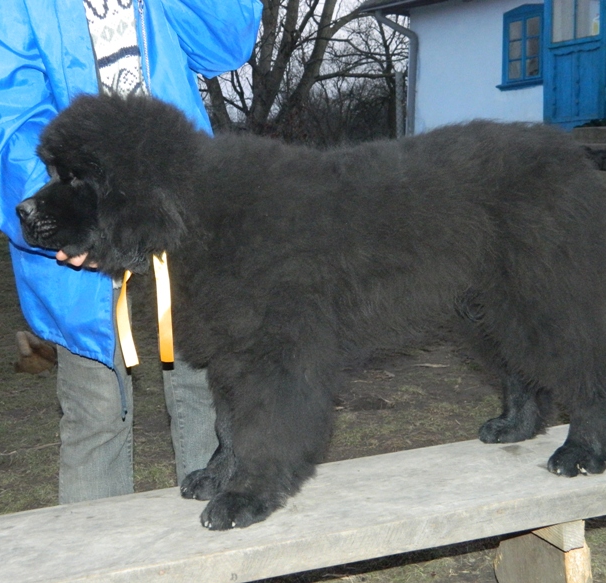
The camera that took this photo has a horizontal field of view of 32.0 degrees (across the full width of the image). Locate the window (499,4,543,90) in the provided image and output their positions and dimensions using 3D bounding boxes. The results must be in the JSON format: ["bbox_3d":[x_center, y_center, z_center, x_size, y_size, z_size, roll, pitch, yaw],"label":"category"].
[{"bbox_3d":[3.013,-3.311,14.300,0.140,1.130,0.920,-2,5,-32],"label":"window"}]

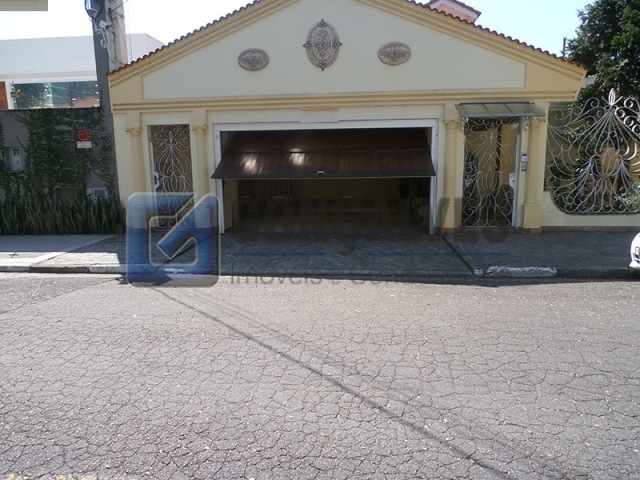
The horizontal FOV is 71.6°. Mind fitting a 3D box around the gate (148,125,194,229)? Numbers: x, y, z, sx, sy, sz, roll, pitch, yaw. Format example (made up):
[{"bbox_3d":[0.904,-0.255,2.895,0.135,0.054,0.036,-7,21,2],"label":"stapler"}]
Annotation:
[{"bbox_3d":[-3.277,-1.397,9.842,0.929,2.242,0.060,0,10,6],"label":"gate"}]

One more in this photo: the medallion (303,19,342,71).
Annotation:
[{"bbox_3d":[0.058,-3.850,8.783,0.796,0.980,0.080,0,10,6],"label":"medallion"}]

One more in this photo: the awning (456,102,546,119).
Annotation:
[{"bbox_3d":[3.386,-2.448,8.362,1.493,0.347,0.640,0,10,6],"label":"awning"}]

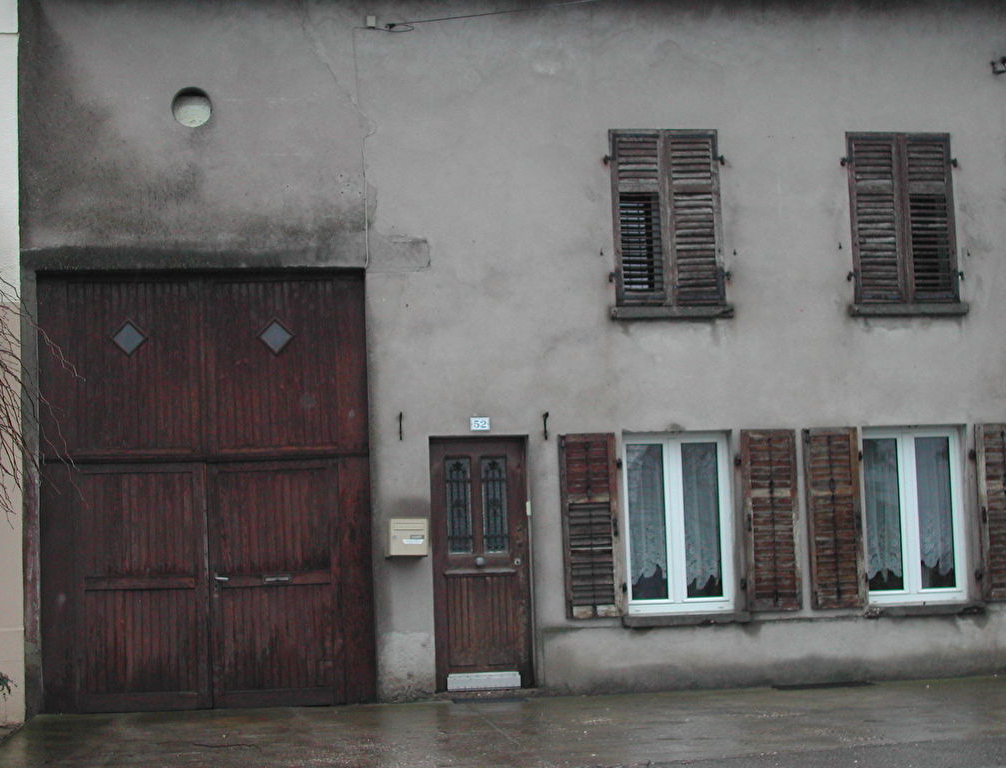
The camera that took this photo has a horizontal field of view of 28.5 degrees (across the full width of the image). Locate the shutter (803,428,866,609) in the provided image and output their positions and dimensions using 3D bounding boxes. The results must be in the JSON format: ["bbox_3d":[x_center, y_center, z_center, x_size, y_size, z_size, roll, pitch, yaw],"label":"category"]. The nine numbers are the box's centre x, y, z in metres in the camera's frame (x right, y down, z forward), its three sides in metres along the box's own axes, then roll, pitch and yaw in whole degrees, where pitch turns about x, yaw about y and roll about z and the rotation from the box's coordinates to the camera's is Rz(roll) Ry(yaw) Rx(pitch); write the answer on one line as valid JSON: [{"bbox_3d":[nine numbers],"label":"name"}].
[{"bbox_3d":[2.847,1.158,17.063,0.493,1.537,0.050,-1,-6,-10],"label":"shutter"}]

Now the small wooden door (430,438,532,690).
[{"bbox_3d":[-0.201,1.508,16.728,0.836,2.101,0.080,-1,-6,-10],"label":"small wooden door"}]

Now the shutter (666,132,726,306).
[{"bbox_3d":[1.655,-1.436,17.159,0.489,1.537,0.050,-1,-6,-10],"label":"shutter"}]

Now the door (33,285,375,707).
[{"bbox_3d":[-2.444,0.871,16.400,2.683,3.576,0.100,-1,-6,-10],"label":"door"}]

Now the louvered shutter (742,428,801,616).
[{"bbox_3d":[2.295,1.167,16.966,0.484,1.538,0.050,-1,-6,-10],"label":"louvered shutter"}]

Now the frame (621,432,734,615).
[{"bbox_3d":[1.486,1.192,17.046,0.961,1.545,0.090,-1,-6,-10],"label":"frame"}]

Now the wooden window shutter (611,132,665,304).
[{"bbox_3d":[1.177,-1.427,17.075,0.482,1.530,0.050,-1,-6,-10],"label":"wooden window shutter"}]

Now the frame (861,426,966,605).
[{"bbox_3d":[3.588,1.155,17.418,0.961,1.546,0.090,-1,-6,-10],"label":"frame"}]

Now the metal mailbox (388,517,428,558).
[{"bbox_3d":[-0.787,1.263,16.263,0.301,0.295,0.380,-1,-6,-10],"label":"metal mailbox"}]

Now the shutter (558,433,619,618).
[{"bbox_3d":[0.734,1.196,16.689,0.486,1.543,0.050,-1,-6,-10],"label":"shutter"}]

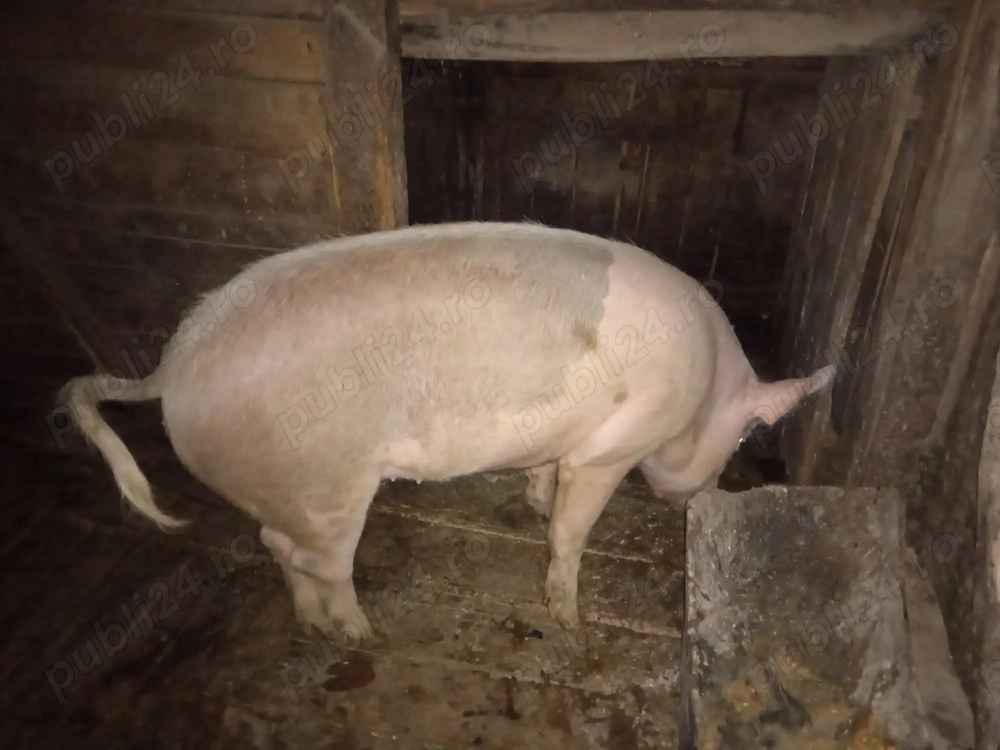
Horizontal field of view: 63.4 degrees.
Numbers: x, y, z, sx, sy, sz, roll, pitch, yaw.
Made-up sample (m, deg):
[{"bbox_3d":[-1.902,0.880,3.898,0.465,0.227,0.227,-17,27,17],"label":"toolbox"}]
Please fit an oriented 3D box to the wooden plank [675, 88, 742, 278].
[{"bbox_3d":[0.670,-0.598,2.616,0.107,0.632,0.025,8,29,12],"label":"wooden plank"}]

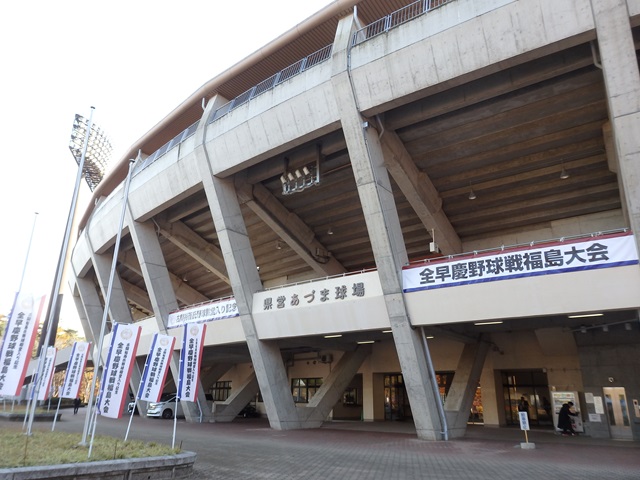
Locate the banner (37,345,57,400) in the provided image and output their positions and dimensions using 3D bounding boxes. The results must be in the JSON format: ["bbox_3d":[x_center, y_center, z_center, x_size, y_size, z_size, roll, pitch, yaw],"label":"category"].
[{"bbox_3d":[-9.893,4.779,16.573,0.550,1.795,0.060,2,-19,-1],"label":"banner"}]

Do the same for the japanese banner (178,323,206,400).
[{"bbox_3d":[-3.212,3.044,11.564,0.550,1.825,0.060,-4,-20,16],"label":"japanese banner"}]

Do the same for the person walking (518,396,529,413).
[{"bbox_3d":[11.367,9.544,25.621,0.520,1.680,0.360,-10,-21,28],"label":"person walking"}]

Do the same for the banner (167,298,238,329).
[{"bbox_3d":[-6.530,4.091,25.308,7.100,0.920,0.060,-17,-26,42],"label":"banner"}]

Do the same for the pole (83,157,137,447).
[{"bbox_3d":[-5.825,1.350,12.848,0.140,7.960,0.140,10,-21,-23],"label":"pole"}]

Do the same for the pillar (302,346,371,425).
[{"bbox_3d":[1.114,8.217,27.185,0.750,1.150,5.900,-14,18,37],"label":"pillar"}]

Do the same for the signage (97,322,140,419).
[{"bbox_3d":[-4.231,2.732,9.748,0.550,1.836,0.060,1,-20,8],"label":"signage"}]

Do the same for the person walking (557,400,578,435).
[{"bbox_3d":[11.344,8.148,21.114,0.750,1.450,0.500,2,-19,-5],"label":"person walking"}]

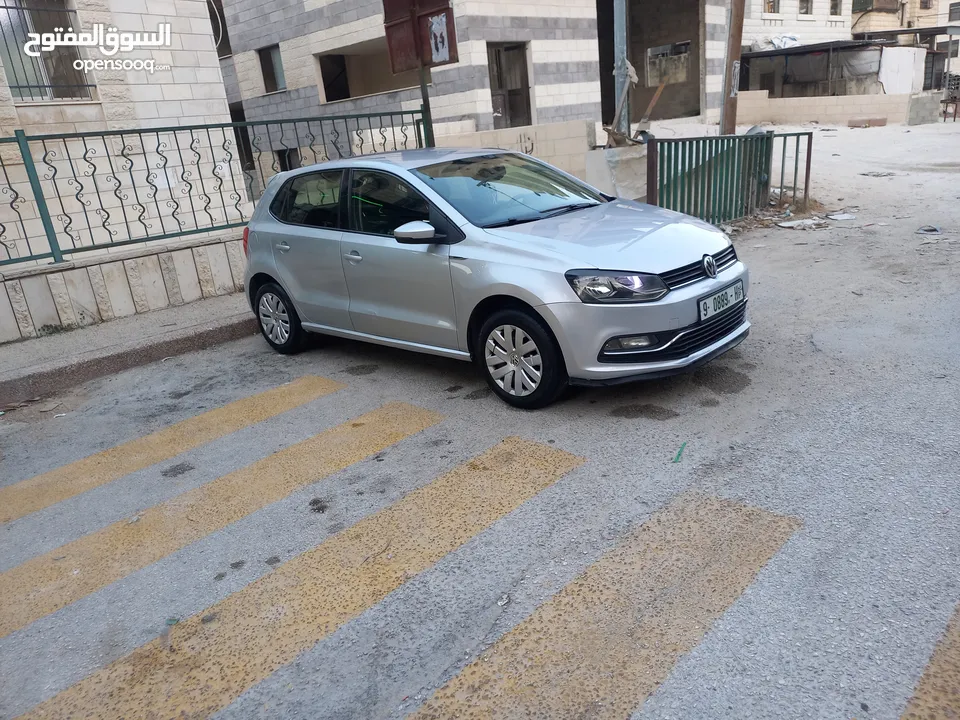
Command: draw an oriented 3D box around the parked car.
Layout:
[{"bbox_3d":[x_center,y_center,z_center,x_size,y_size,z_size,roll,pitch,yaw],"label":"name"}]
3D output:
[{"bbox_3d":[-0.158,-0.793,4.993,3.970,1.455,1.700,10,24,42],"label":"parked car"}]

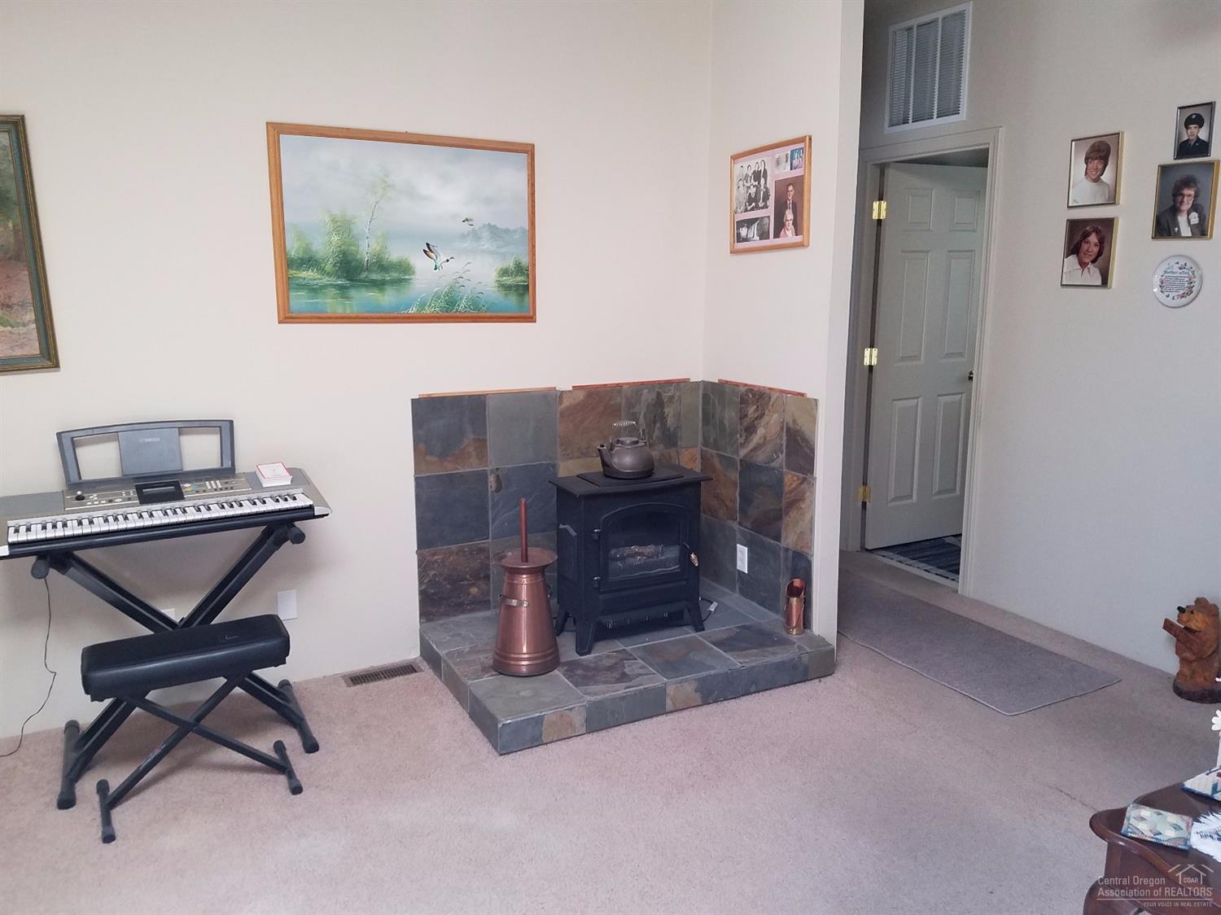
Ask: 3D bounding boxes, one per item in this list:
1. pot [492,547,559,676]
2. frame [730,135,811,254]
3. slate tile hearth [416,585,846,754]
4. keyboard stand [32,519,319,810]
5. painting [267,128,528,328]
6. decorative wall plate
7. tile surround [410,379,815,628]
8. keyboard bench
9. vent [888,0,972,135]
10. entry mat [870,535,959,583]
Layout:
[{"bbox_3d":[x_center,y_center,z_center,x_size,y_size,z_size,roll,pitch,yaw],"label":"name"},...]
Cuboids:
[{"bbox_3d":[-0.301,0.548,3.285,0.242,0.400,0.242,0,10,0],"label":"pot"},{"bbox_3d":[0.621,-1.010,3.592,0.022,0.386,0.480,-5,12,-27],"label":"frame"},{"bbox_3d":[0.052,0.770,3.650,1.397,0.112,0.924,-5,12,-27],"label":"slate tile hearth"},{"bbox_3d":[-1.366,0.586,2.936,0.735,0.700,0.530,-5,12,-27],"label":"keyboard stand"},{"bbox_3d":[-0.741,-0.848,3.420,0.986,0.679,0.030,-5,12,-27],"label":"painting"},{"bbox_3d":[2.081,-0.645,3.362,0.020,0.189,0.180,-5,12,-27],"label":"decorative wall plate"},{"bbox_3d":[0.011,0.225,3.577,1.349,0.930,0.799,-5,12,-27],"label":"tile surround"},{"bbox_3d":[-1.196,0.757,2.636,0.540,0.470,0.285,-5,12,-27],"label":"keyboard bench"},{"bbox_3d":[1.485,-1.822,4.330,0.022,0.502,0.503,-5,12,-27],"label":"vent"},{"bbox_3d":[1.878,0.551,4.995,0.630,0.012,0.860,-5,12,-27],"label":"entry mat"}]

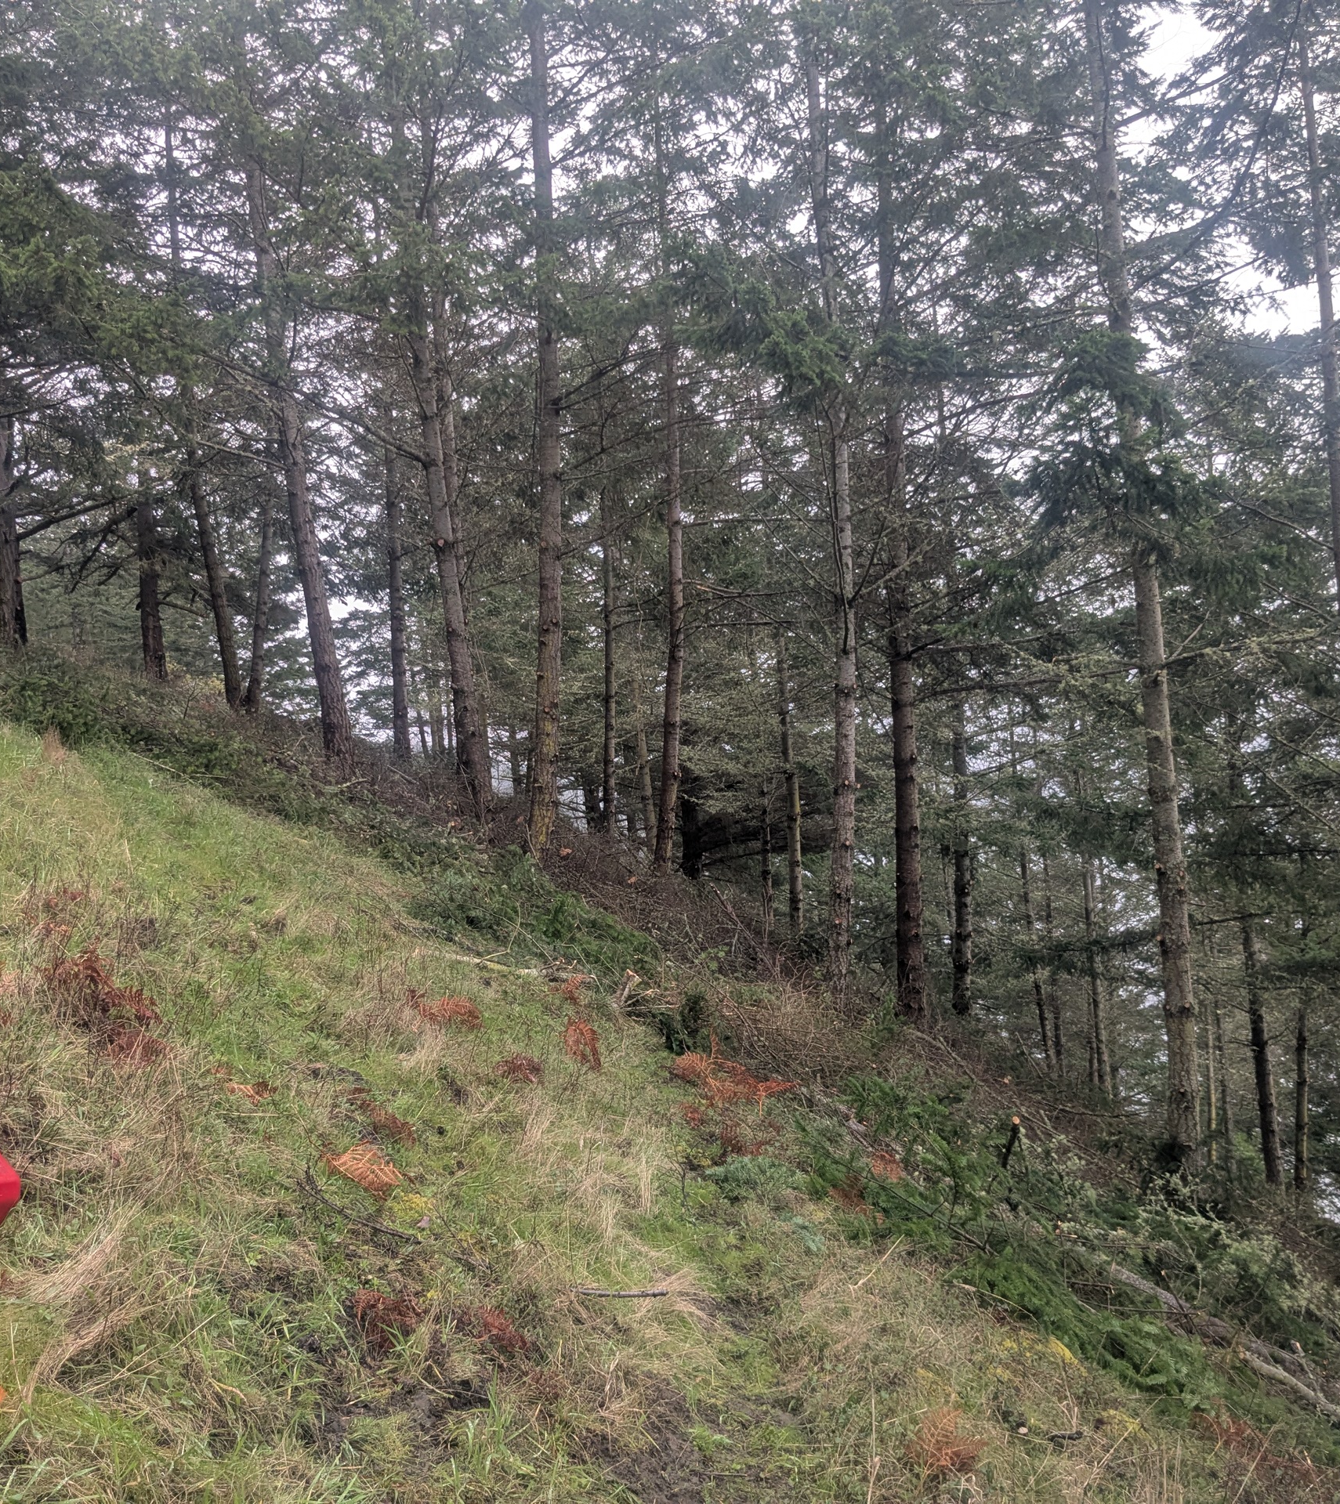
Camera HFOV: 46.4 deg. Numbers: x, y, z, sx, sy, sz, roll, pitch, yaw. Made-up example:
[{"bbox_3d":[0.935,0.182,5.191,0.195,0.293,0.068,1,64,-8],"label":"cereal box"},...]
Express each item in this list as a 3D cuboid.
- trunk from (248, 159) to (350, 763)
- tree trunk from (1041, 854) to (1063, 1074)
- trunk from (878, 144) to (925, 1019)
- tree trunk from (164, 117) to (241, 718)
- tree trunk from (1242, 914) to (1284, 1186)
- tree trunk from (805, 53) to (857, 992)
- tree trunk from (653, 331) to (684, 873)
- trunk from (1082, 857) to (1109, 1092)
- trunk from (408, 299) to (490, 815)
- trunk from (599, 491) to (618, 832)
[{"bbox_3d":[-4.044,-3.192,17.067,0.341,6.662,0.306,-7,-1,-12],"label":"trunk"},{"bbox_3d":[5.874,3.247,24.034,0.156,3.390,0.144,-3,-1,13],"label":"tree trunk"},{"bbox_3d":[2.767,-2.034,18.920,0.290,10.563,0.290,-2,1,0],"label":"trunk"},{"bbox_3d":[-6.143,-4.456,20.578,0.287,7.745,0.226,-6,-1,-15],"label":"tree trunk"},{"bbox_3d":[8.519,4.301,22.471,0.220,3.929,0.220,-6,1,0],"label":"tree trunk"},{"bbox_3d":[1.556,-2.378,15.091,0.285,9.102,0.225,-1,-1,6],"label":"tree trunk"},{"bbox_3d":[-0.022,-2.100,21.943,0.250,7.618,0.250,1,1,0],"label":"tree trunk"},{"bbox_3d":[6.927,3.599,25.473,0.190,3.667,0.190,-4,1,0],"label":"trunk"},{"bbox_3d":[-2.427,-2.179,17.056,0.341,5.567,0.306,-6,-1,-7],"label":"trunk"},{"bbox_3d":[-0.973,-1.461,25.055,0.200,5.454,0.175,-1,-1,-2],"label":"trunk"}]

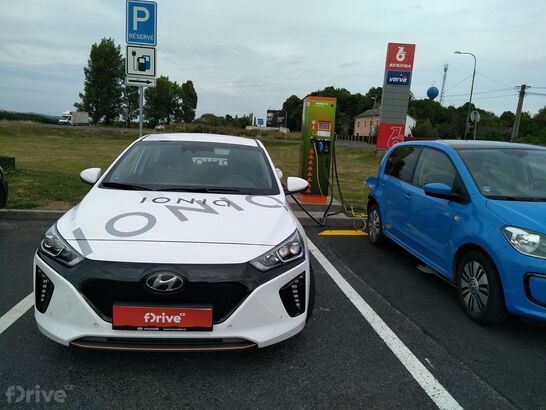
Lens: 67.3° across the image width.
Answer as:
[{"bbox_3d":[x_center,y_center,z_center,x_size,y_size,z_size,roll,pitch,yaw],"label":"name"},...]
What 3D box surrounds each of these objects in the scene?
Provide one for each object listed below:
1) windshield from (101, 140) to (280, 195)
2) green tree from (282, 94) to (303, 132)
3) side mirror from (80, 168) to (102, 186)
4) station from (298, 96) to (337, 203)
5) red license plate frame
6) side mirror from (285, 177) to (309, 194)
[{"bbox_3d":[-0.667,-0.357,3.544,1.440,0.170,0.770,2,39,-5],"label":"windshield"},{"bbox_3d":[4.247,-19.163,85.000,5.000,7.800,5.000,2,9,-5],"label":"green tree"},{"bbox_3d":[-1.622,-0.246,3.703,0.220,0.155,0.140,2,9,-5],"label":"side mirror"},{"bbox_3d":[0.827,-1.020,7.750,0.540,1.900,0.560,2,10,-8],"label":"station"},{"bbox_3d":[-0.583,0.607,2.189,0.525,0.134,0.025,2,9,-5],"label":"red license plate frame"},{"bbox_3d":[0.226,-0.182,3.866,0.220,0.155,0.140,2,9,-5],"label":"side mirror"}]

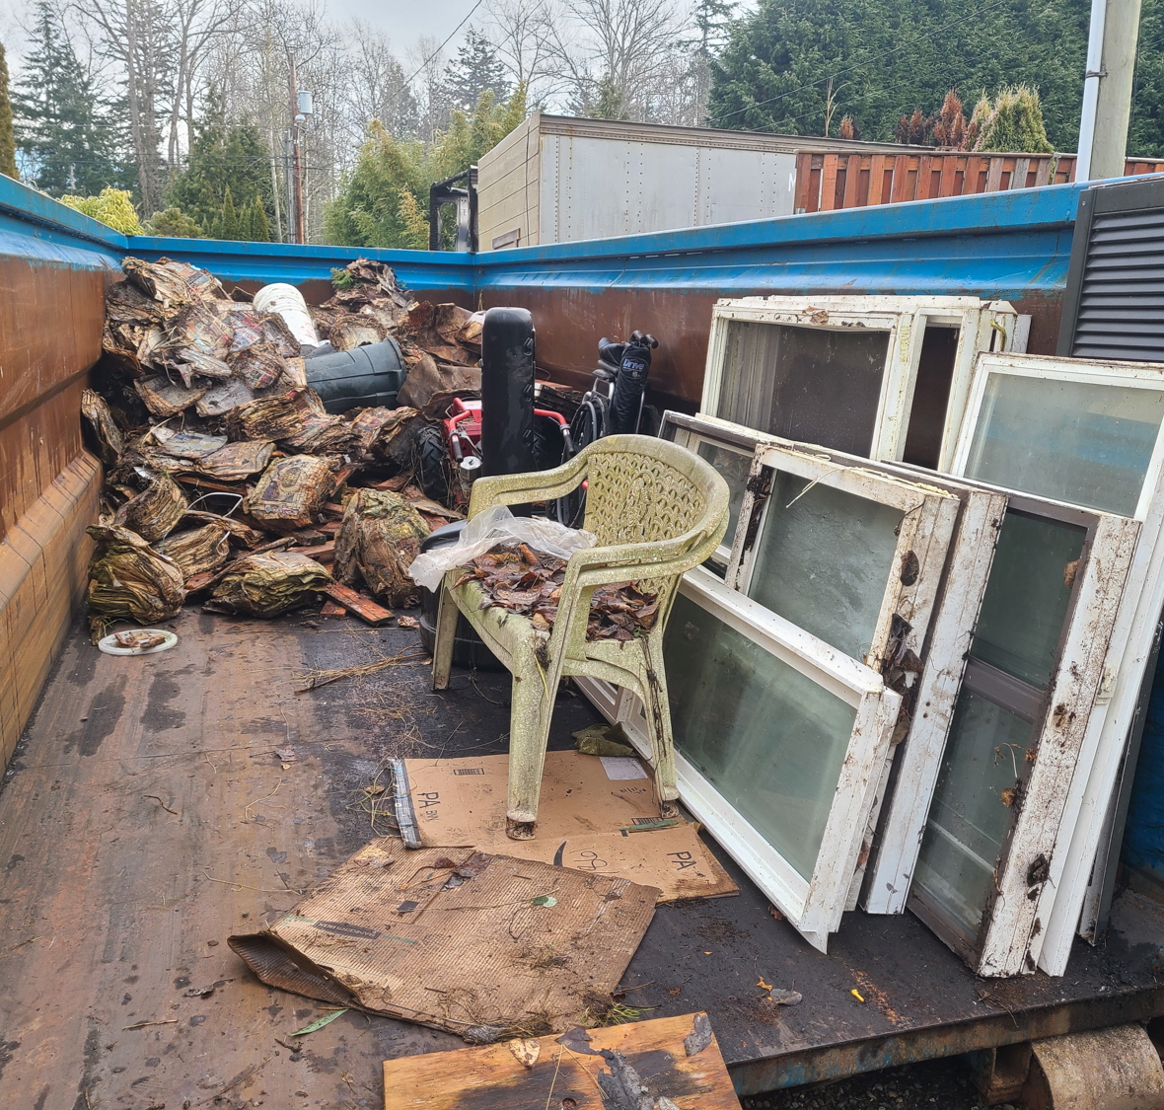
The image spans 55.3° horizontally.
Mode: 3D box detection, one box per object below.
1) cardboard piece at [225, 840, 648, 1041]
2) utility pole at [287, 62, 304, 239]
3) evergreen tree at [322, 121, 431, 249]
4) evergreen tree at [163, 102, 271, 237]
[{"bbox_3d":[-0.236,0.667,2.049,0.646,0.065,0.519,6,14,18],"label":"cardboard piece"},{"bbox_3d":[-10.642,-13.479,41.729,0.300,9.600,0.300,1,13,0],"label":"utility pole"},{"bbox_3d":[-4.305,-6.687,23.721,2.500,4.850,2.400,1,13,0],"label":"evergreen tree"},{"bbox_3d":[-9.384,-8.719,29.367,3.100,6.070,3.100,1,13,0],"label":"evergreen tree"}]

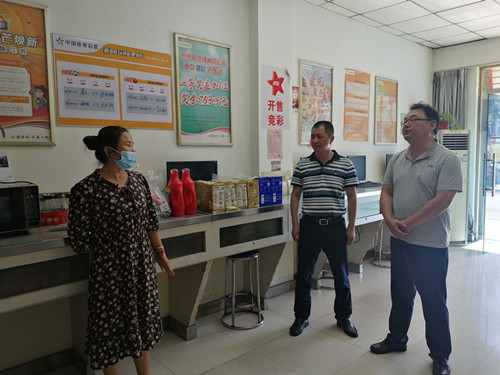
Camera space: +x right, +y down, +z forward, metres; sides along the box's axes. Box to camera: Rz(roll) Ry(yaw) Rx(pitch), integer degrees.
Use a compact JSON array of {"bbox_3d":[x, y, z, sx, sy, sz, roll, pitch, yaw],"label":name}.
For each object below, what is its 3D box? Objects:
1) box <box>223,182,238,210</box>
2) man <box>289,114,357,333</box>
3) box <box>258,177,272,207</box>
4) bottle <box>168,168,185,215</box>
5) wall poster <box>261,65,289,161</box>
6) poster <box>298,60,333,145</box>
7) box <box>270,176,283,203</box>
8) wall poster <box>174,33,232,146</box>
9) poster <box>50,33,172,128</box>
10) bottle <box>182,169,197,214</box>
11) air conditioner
[{"bbox_3d":[-0.206,0.065,3.018,0.108,0.218,0.190,-6,7,-42],"label":"box"},{"bbox_3d":[0.603,0.325,3.182,0.560,1.710,0.330,1,6,15],"label":"man"},{"bbox_3d":[0.073,0.034,3.230,0.132,0.236,0.150,-6,7,-42],"label":"box"},{"bbox_3d":[-0.523,0.036,2.765,0.095,0.333,0.125,-6,7,-42],"label":"bottle"},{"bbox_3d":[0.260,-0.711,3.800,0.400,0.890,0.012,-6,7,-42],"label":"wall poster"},{"bbox_3d":[0.752,-0.925,4.375,0.600,0.900,0.025,-6,7,-42],"label":"poster"},{"bbox_3d":[0.173,0.025,3.317,0.132,0.236,0.150,-6,7,-42],"label":"box"},{"bbox_3d":[-0.379,-0.809,3.349,0.595,0.895,0.025,-6,7,-42],"label":"wall poster"},{"bbox_3d":[-0.945,-0.732,2.845,0.880,0.590,0.020,-6,7,-42],"label":"poster"},{"bbox_3d":[-0.439,0.029,2.829,0.095,0.333,0.125,-6,7,-42],"label":"bottle"},{"bbox_3d":[3.171,0.009,6.051,0.380,1.740,0.250,1,6,12],"label":"air conditioner"}]

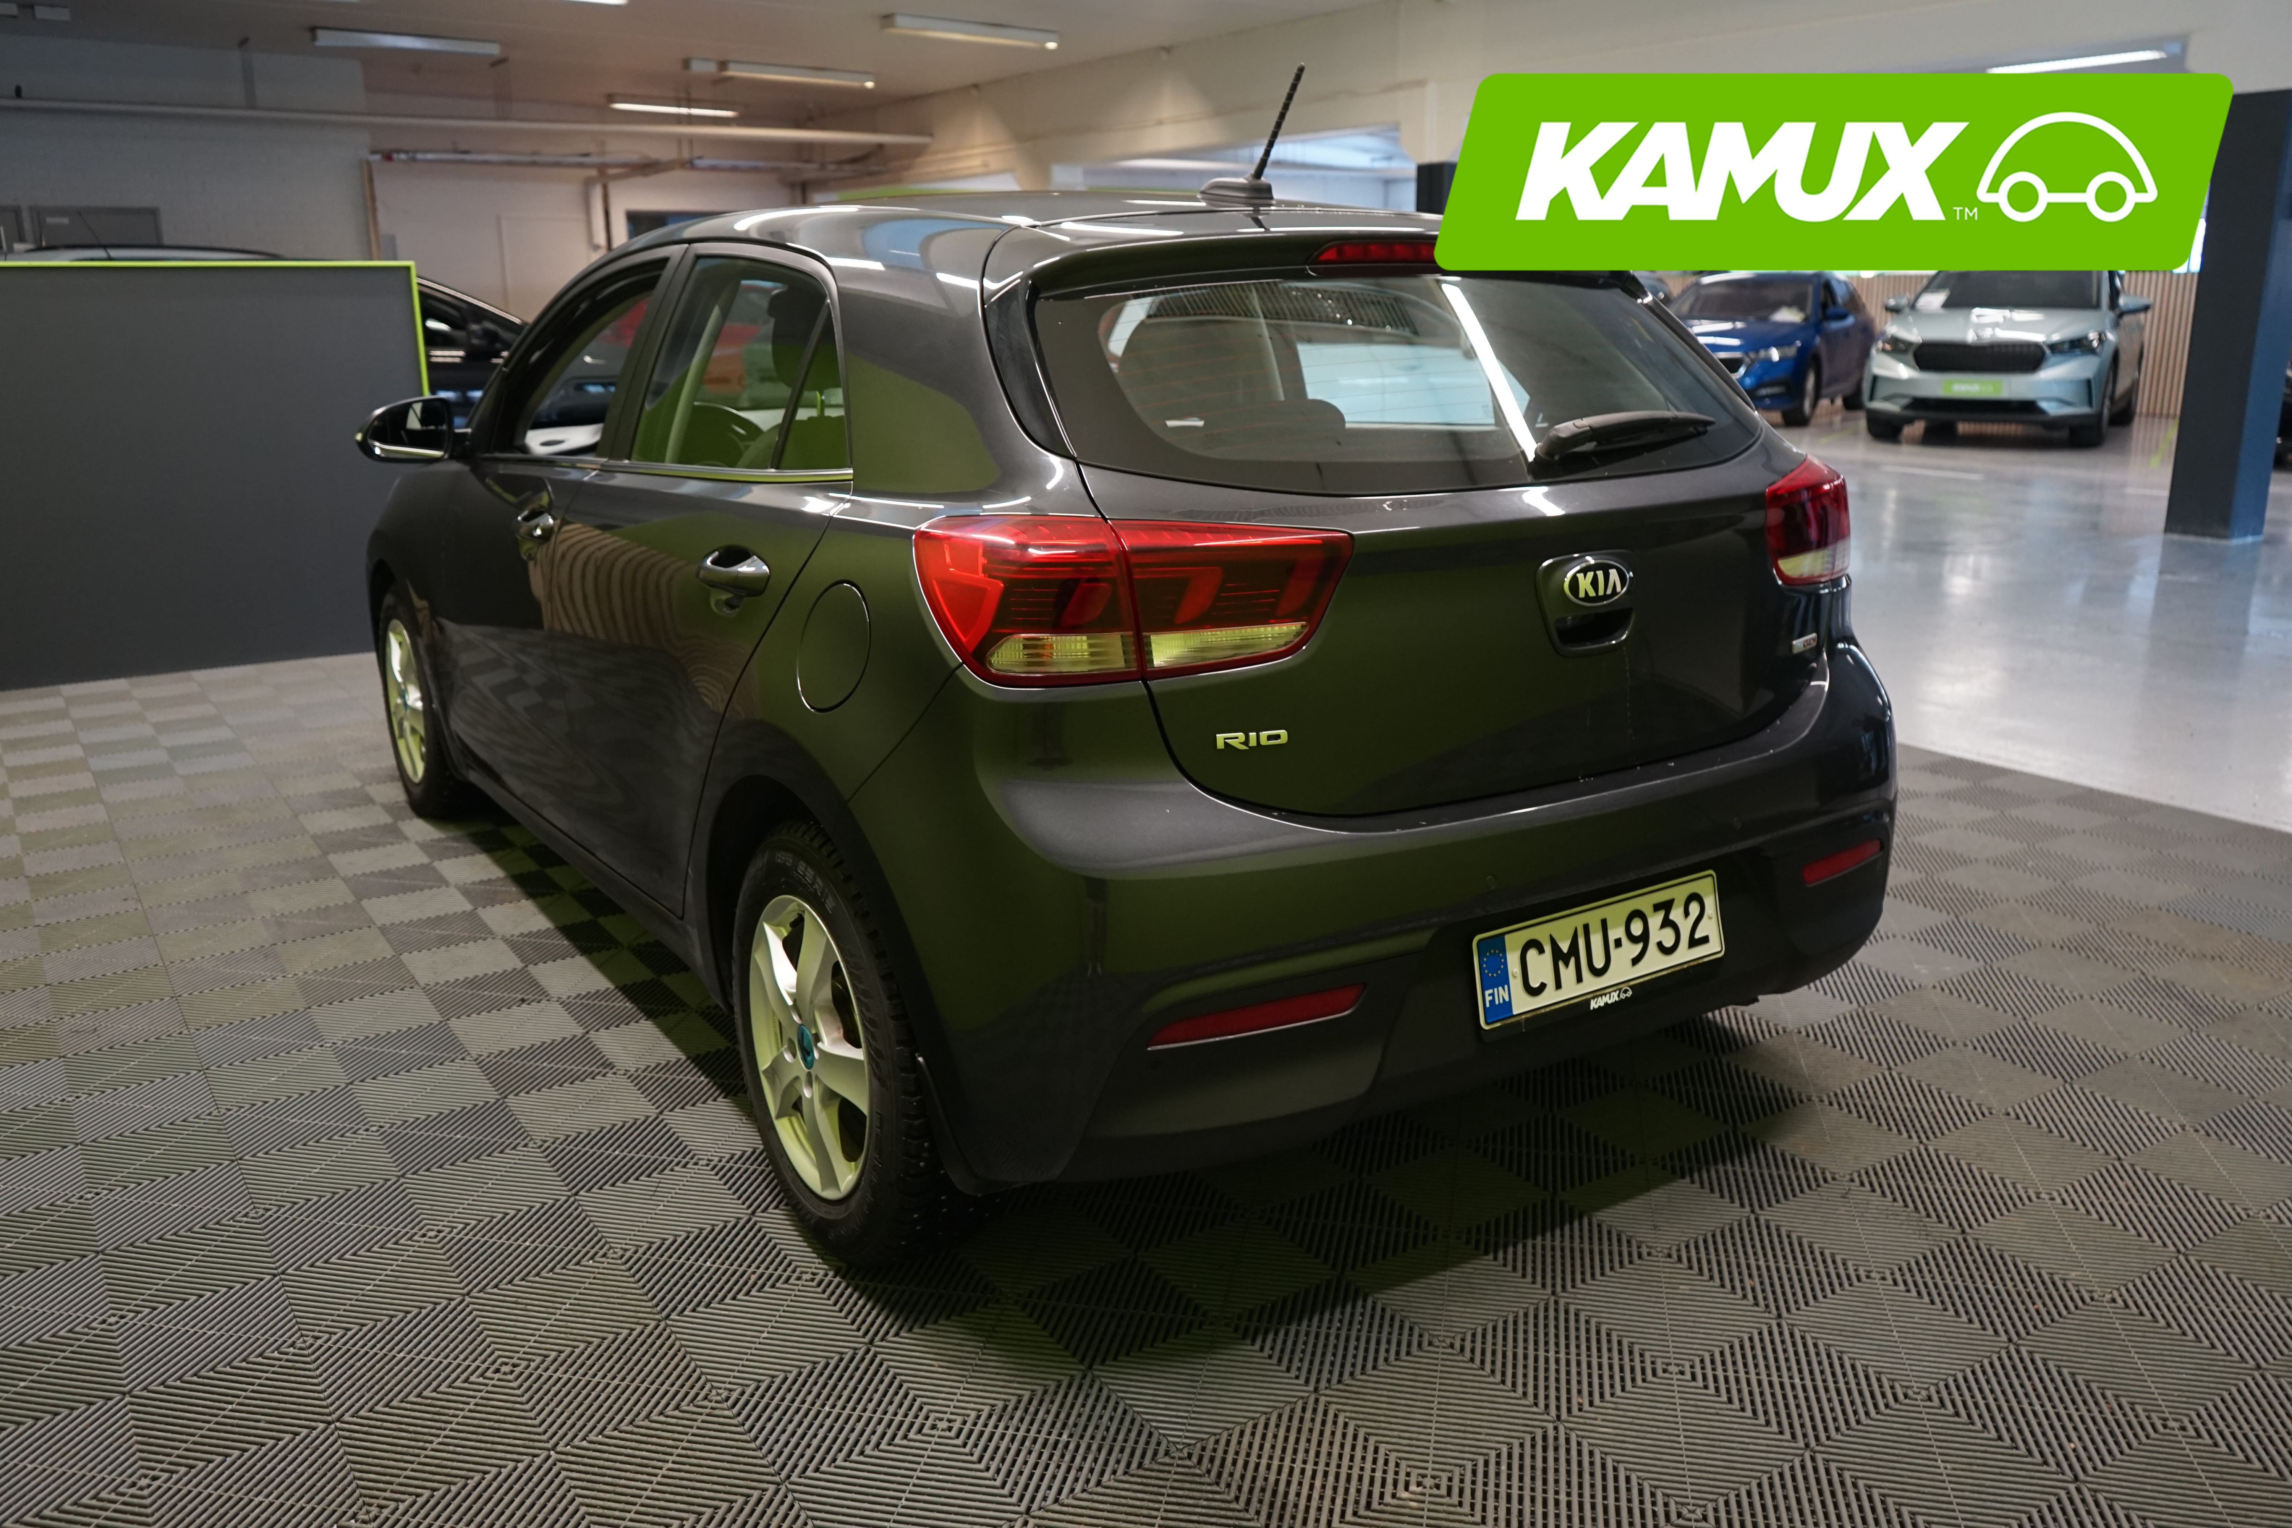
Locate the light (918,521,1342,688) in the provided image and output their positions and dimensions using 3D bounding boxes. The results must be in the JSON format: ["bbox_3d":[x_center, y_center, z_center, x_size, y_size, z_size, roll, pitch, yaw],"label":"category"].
[{"bbox_3d":[-0.004,-0.197,2.020,0.445,0.178,0.270,-10,17,-32],"label":"light"}]

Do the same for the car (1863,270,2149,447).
[{"bbox_3d":[7.840,-3.810,16.010,1.900,1.620,4.650,9,17,32],"label":"car"}]

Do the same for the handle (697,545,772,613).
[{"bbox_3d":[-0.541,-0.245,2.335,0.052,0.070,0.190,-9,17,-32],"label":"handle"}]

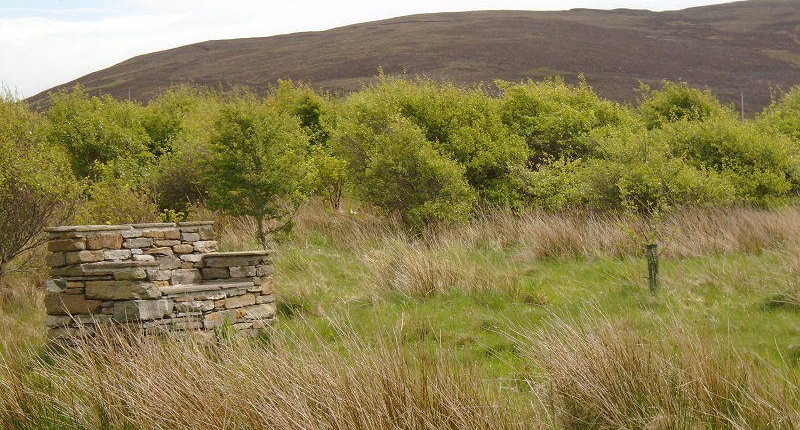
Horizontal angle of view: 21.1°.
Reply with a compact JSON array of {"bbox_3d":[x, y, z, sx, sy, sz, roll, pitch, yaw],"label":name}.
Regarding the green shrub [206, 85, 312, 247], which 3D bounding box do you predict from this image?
[{"bbox_3d":[-2.205,-0.701,33.500,1.680,2.450,1.600,0,2,0],"label":"green shrub"}]

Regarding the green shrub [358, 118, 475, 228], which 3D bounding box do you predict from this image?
[{"bbox_3d":[0.292,-0.707,38.000,2.050,2.030,1.900,0,2,0],"label":"green shrub"}]

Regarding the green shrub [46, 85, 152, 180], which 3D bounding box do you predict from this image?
[{"bbox_3d":[-6.131,-1.341,44.000,2.210,2.620,2.200,0,2,0],"label":"green shrub"}]

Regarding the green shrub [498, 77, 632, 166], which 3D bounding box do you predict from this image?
[{"bbox_3d":[3.696,-1.619,48.000,3.040,2.900,2.600,0,2,0],"label":"green shrub"}]

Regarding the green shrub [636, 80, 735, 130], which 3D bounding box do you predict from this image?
[{"bbox_3d":[6.907,-1.802,52.000,2.370,2.950,2.300,0,2,0],"label":"green shrub"}]

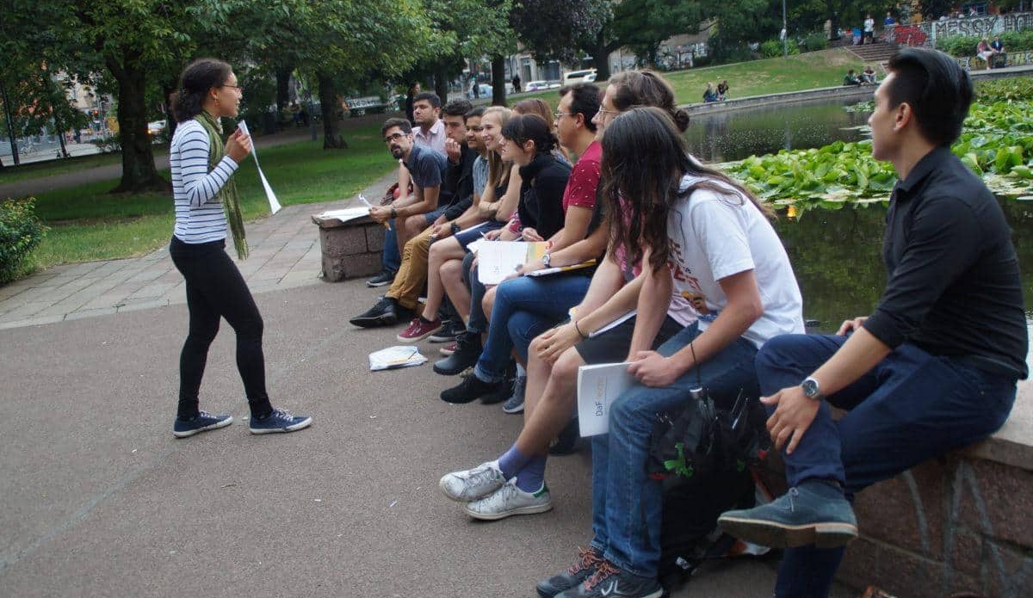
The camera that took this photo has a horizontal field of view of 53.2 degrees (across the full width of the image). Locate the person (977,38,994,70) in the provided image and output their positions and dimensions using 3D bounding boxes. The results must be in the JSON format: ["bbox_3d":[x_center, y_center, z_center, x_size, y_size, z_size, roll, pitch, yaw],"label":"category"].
[{"bbox_3d":[19.081,-9.988,42.000,0.500,1.270,0.800,-11,13,-26],"label":"person"}]

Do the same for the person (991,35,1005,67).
[{"bbox_3d":[19.607,-10.110,42.000,0.580,1.280,0.750,-5,12,1],"label":"person"}]

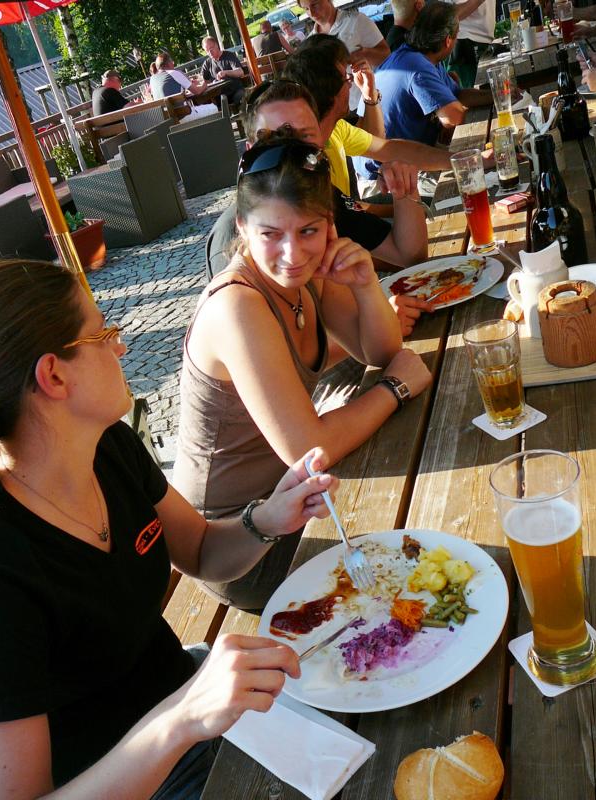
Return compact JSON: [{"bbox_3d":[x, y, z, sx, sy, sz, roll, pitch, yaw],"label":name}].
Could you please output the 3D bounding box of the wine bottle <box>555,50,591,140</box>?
[{"bbox_3d":[0.925,-1.041,2.754,0.092,0.287,0.092,-18,25,0],"label":"wine bottle"}]

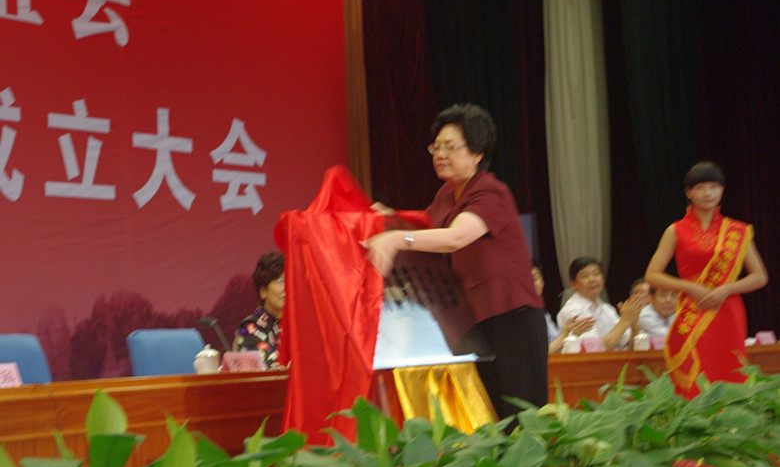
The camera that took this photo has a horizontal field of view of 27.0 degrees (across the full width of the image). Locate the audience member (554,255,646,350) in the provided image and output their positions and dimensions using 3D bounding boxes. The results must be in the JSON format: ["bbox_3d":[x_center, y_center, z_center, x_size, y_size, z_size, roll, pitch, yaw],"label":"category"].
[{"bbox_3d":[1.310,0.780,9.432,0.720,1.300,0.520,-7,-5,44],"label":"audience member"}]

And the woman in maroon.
[{"bbox_3d":[0.258,0.389,5.344,0.580,1.640,0.520,-1,-4,-22],"label":"woman in maroon"}]

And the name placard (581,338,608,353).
[{"bbox_3d":[1.089,0.601,8.700,0.057,0.077,0.205,-6,-5,38],"label":"name placard"}]

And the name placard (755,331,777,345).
[{"bbox_3d":[2.355,0.659,10.200,0.057,0.077,0.205,-6,-5,38],"label":"name placard"}]

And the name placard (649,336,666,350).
[{"bbox_3d":[1.534,0.621,9.200,0.057,0.077,0.205,-6,-5,38],"label":"name placard"}]

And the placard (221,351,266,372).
[{"bbox_3d":[-0.581,0.511,6.450,0.057,0.077,0.205,-6,-5,38],"label":"placard"}]

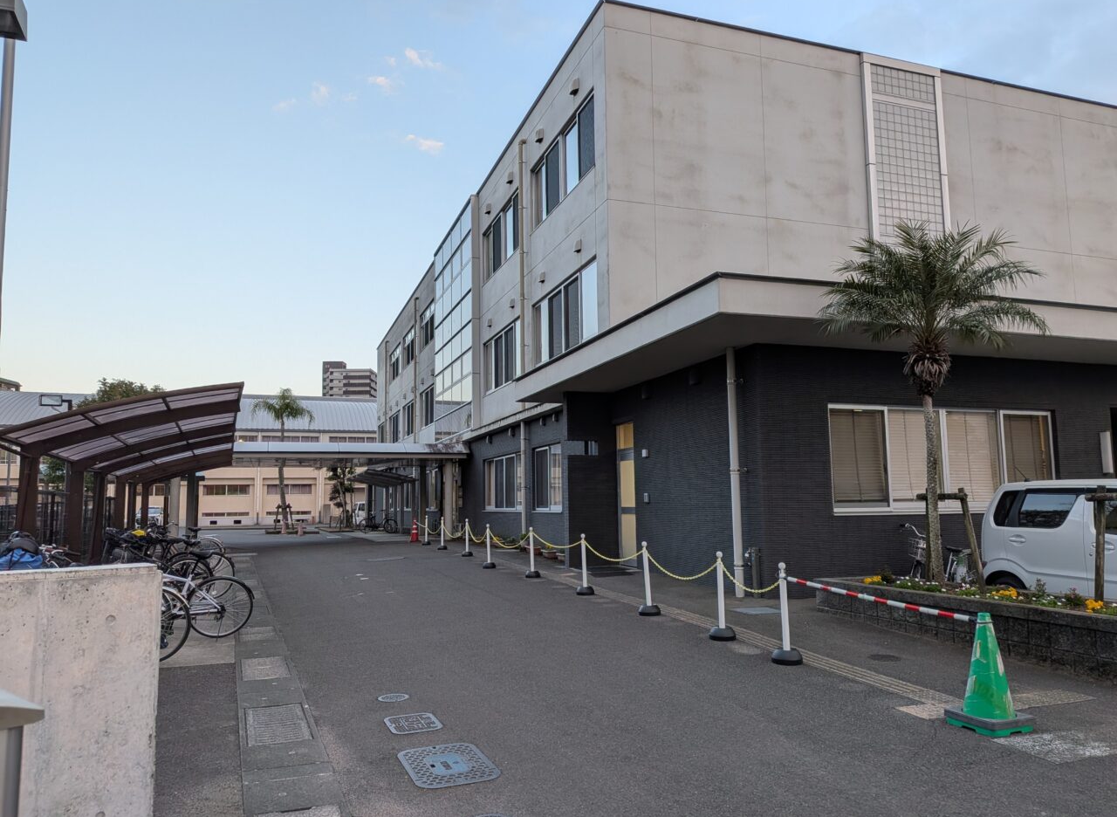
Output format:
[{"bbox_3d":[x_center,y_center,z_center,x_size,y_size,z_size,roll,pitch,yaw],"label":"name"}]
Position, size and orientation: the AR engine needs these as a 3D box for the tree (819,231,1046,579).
[{"bbox_3d":[4.546,-0.083,9.611,2.704,4.540,2.623,1,-6,-19],"label":"tree"}]

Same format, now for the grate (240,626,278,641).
[{"bbox_3d":[-3.406,2.566,8.774,0.400,0.030,0.970,2,-7,-23],"label":"grate"}]

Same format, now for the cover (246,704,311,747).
[{"bbox_3d":[-2.034,2.301,5.606,0.402,0.050,0.968,2,-7,-23],"label":"cover"}]

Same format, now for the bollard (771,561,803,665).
[{"bbox_3d":[2.073,1.847,7.077,0.275,0.890,0.275,1,-7,-19],"label":"bollard"}]

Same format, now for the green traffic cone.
[{"bbox_3d":[2.793,1.710,5.061,0.370,0.715,0.370,2,-7,-24],"label":"green traffic cone"}]

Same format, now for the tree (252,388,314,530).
[{"bbox_3d":[-13.557,2.472,38.376,3.100,7.000,3.100,1,-7,-19],"label":"tree"}]

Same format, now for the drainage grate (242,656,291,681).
[{"bbox_3d":[-2.797,2.502,7.385,0.402,0.050,0.968,2,-7,-23],"label":"drainage grate"}]

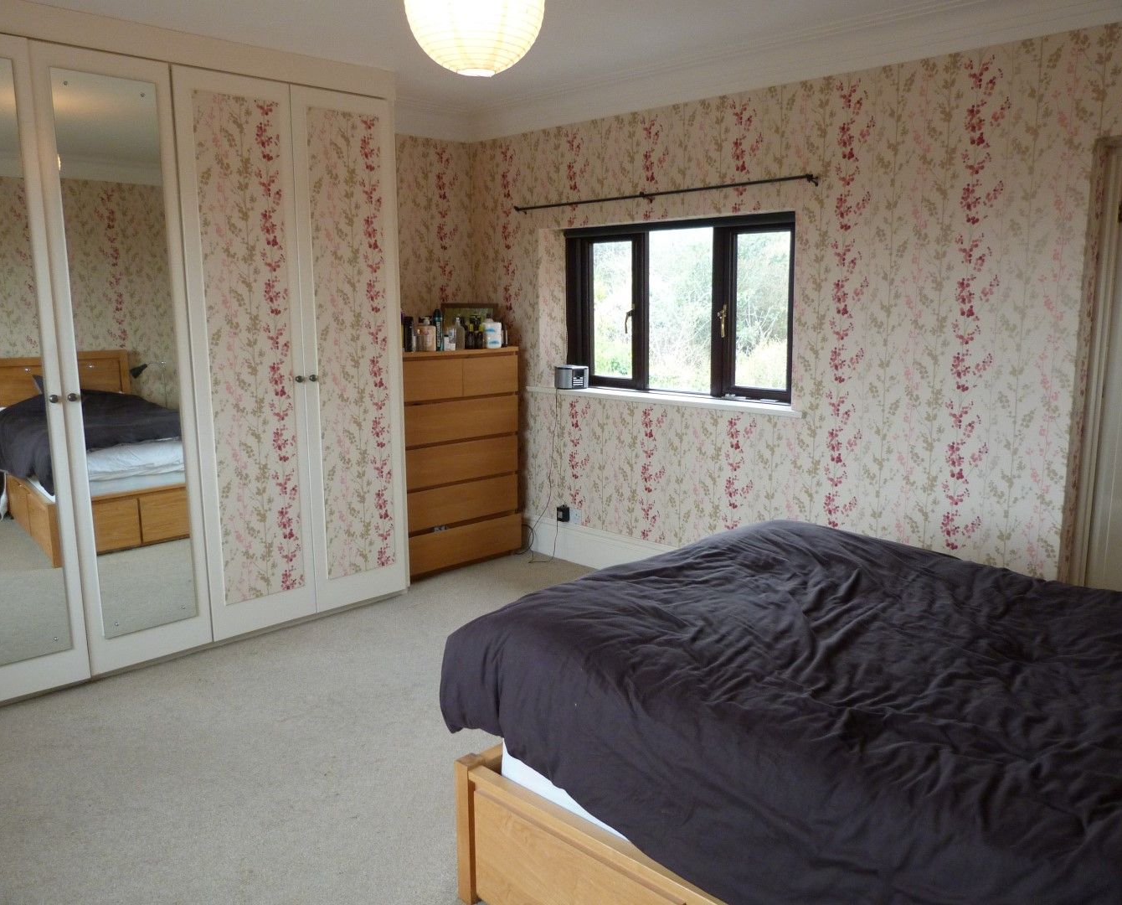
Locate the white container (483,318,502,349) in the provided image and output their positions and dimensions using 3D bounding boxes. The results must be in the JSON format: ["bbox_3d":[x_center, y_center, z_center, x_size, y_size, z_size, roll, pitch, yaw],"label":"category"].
[{"bbox_3d":[-0.385,-0.676,4.923,0.100,0.170,0.080,-2,10,-12],"label":"white container"}]

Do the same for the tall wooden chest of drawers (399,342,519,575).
[{"bbox_3d":[-0.700,0.023,4.993,0.800,1.230,0.480,-10,13,-43],"label":"tall wooden chest of drawers"}]

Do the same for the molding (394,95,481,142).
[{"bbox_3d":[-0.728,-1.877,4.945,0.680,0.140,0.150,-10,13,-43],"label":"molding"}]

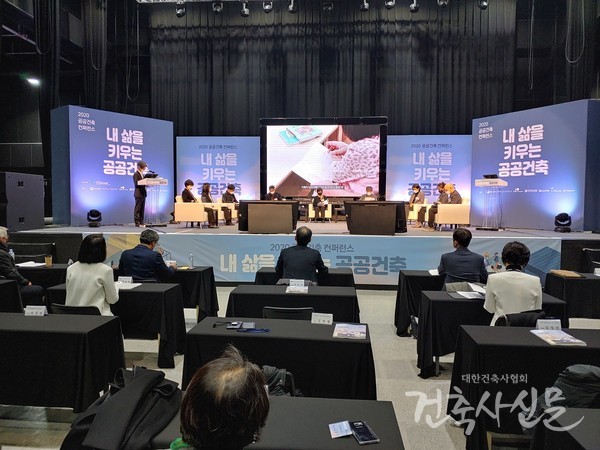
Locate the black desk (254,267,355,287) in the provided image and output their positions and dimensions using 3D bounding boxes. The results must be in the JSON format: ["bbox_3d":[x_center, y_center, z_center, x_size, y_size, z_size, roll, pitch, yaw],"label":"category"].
[{"bbox_3d":[0.066,0.969,5.625,1.250,0.740,0.470,1,3,5],"label":"black desk"}]

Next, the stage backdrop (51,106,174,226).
[{"bbox_3d":[-5.147,-1.531,12.229,1.120,2.980,2.880,3,4,43],"label":"stage backdrop"}]

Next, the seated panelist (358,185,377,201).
[{"bbox_3d":[1.949,-0.571,12.362,0.550,1.130,0.750,1,3,12],"label":"seated panelist"}]

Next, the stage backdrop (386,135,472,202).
[{"bbox_3d":[4.395,-1.588,14.847,2.830,2.900,0.200,1,3,4],"label":"stage backdrop"}]

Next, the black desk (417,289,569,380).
[{"bbox_3d":[1.818,1.053,4.176,1.250,0.740,0.470,1,3,5],"label":"black desk"}]

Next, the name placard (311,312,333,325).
[{"bbox_3d":[0.168,0.696,3.262,0.163,0.085,0.060,1,3,7],"label":"name placard"}]

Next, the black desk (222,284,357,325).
[{"bbox_3d":[-0.050,1.050,4.477,1.290,0.755,0.460,1,3,4],"label":"black desk"}]

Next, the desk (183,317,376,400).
[{"bbox_3d":[-0.128,1.097,3.047,1.250,0.740,0.470,1,3,5],"label":"desk"}]

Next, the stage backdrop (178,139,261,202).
[{"bbox_3d":[-2.906,-1.665,15.665,3.020,3.000,0.150,0,3,4],"label":"stage backdrop"}]

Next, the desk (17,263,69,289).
[{"bbox_3d":[-3.756,0.946,5.975,1.270,0.755,0.460,1,3,5],"label":"desk"}]

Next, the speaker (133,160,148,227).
[{"bbox_3d":[-3.940,-0.754,10.642,0.380,1.600,0.480,2,3,24],"label":"speaker"}]

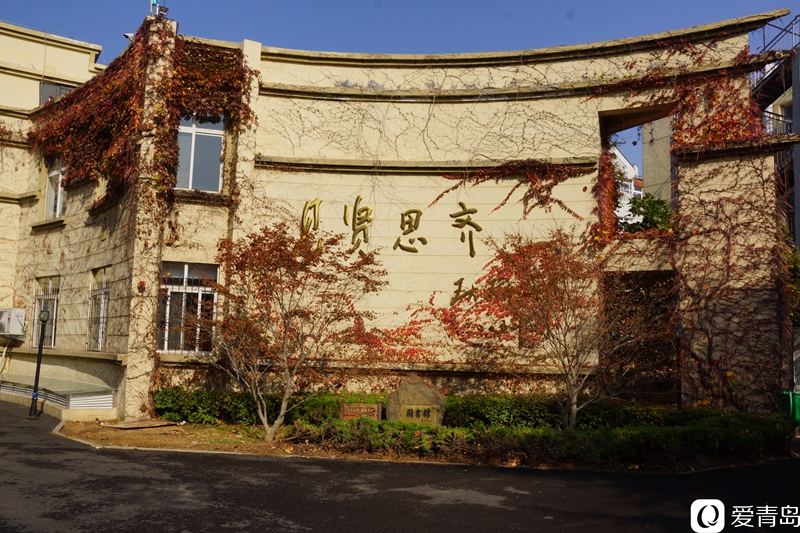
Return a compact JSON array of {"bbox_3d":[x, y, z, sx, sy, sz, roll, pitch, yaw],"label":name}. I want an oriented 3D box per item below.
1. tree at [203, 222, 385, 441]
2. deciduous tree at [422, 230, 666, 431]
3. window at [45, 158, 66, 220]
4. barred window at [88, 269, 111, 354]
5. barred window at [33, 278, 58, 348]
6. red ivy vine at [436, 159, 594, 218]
[{"bbox_3d":[-1.694,1.019,10.916,2.945,3.593,2.550,1,-7,0],"label":"tree"},{"bbox_3d":[2.477,1.129,10.965,4.020,3.556,3.162,1,-7,0],"label":"deciduous tree"},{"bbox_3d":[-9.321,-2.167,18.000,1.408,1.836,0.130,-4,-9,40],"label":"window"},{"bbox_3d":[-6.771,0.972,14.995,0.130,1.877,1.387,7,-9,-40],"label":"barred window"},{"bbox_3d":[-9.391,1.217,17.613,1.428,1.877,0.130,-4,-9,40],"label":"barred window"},{"bbox_3d":[2.318,-1.592,13.658,3.193,1.275,0.300,0,-7,13],"label":"red ivy vine"}]

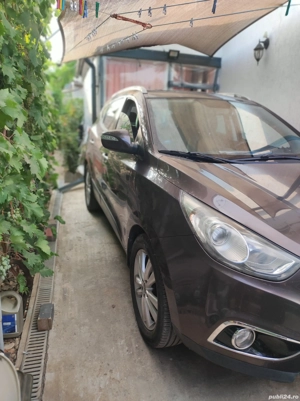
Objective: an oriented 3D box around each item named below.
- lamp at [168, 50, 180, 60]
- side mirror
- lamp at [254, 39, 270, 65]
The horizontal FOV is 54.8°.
[{"bbox_3d":[0.472,-2.769,5.527,0.200,0.155,0.080,-2,16,-15],"label":"lamp"},{"bbox_3d":[-0.234,-0.444,2.211,0.250,0.170,0.130,-1,16,-11],"label":"side mirror"},{"bbox_3d":[1.718,-2.304,4.503,0.210,0.370,0.160,-2,16,-15],"label":"lamp"}]

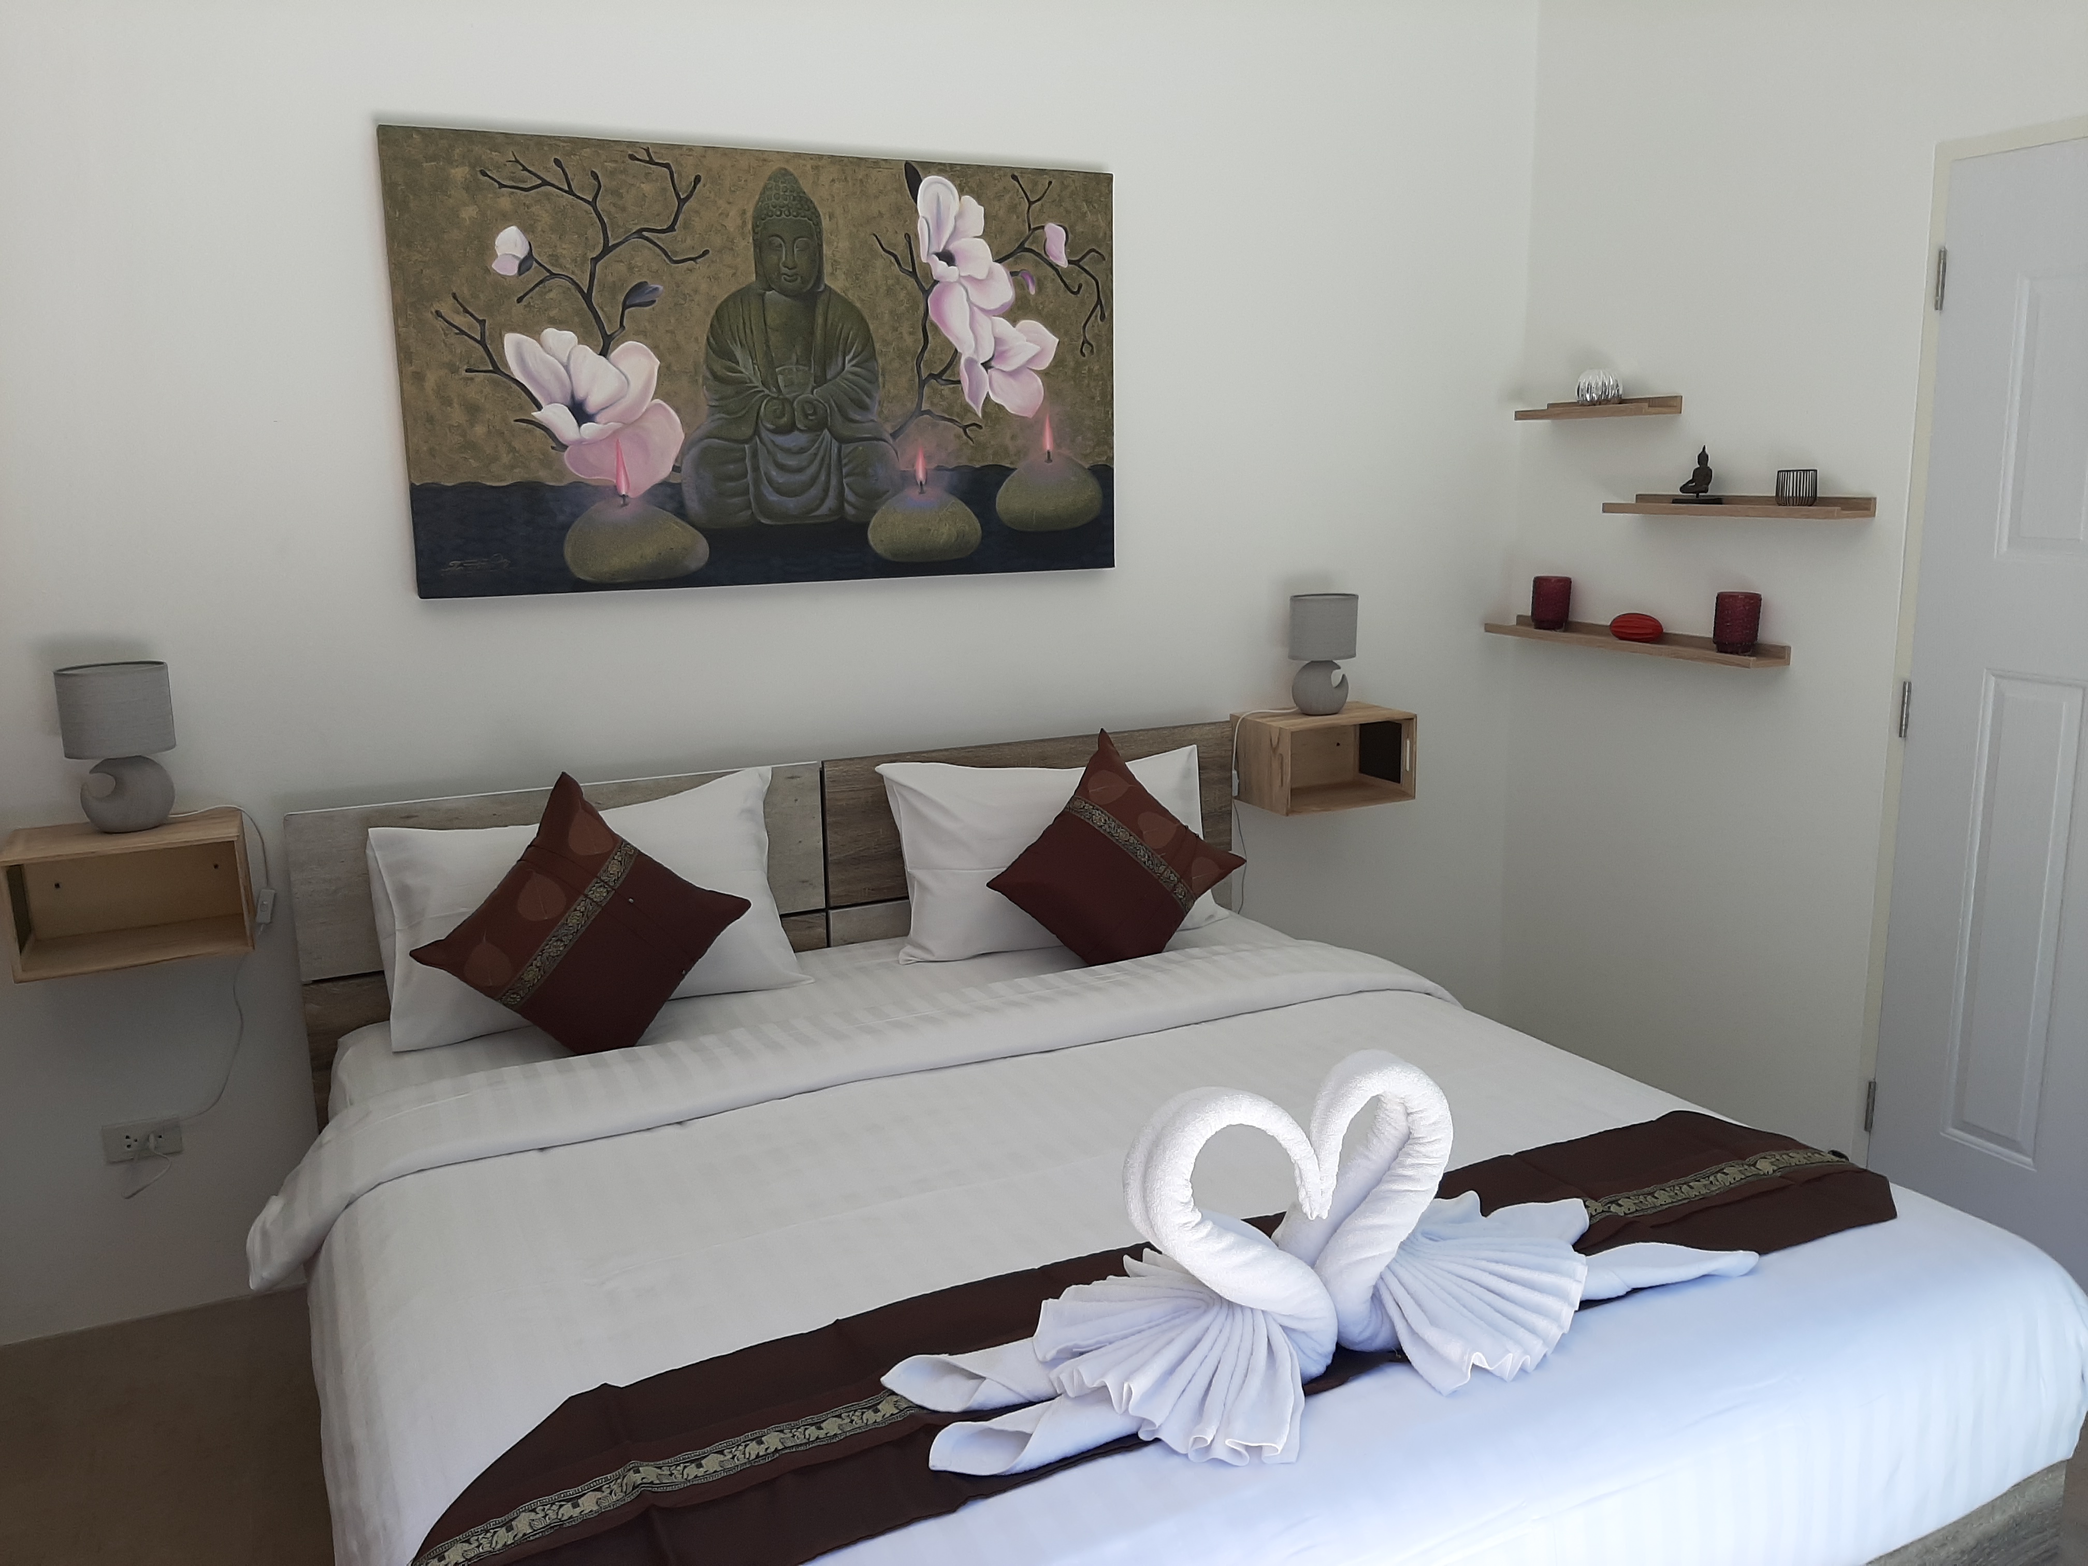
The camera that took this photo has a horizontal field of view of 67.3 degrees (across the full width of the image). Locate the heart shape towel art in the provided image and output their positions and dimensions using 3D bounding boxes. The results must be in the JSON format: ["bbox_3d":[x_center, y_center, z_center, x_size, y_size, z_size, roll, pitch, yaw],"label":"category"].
[{"bbox_3d":[0.344,0.447,1.647,1.015,0.335,0.266,-5,12,-19],"label":"heart shape towel art"}]

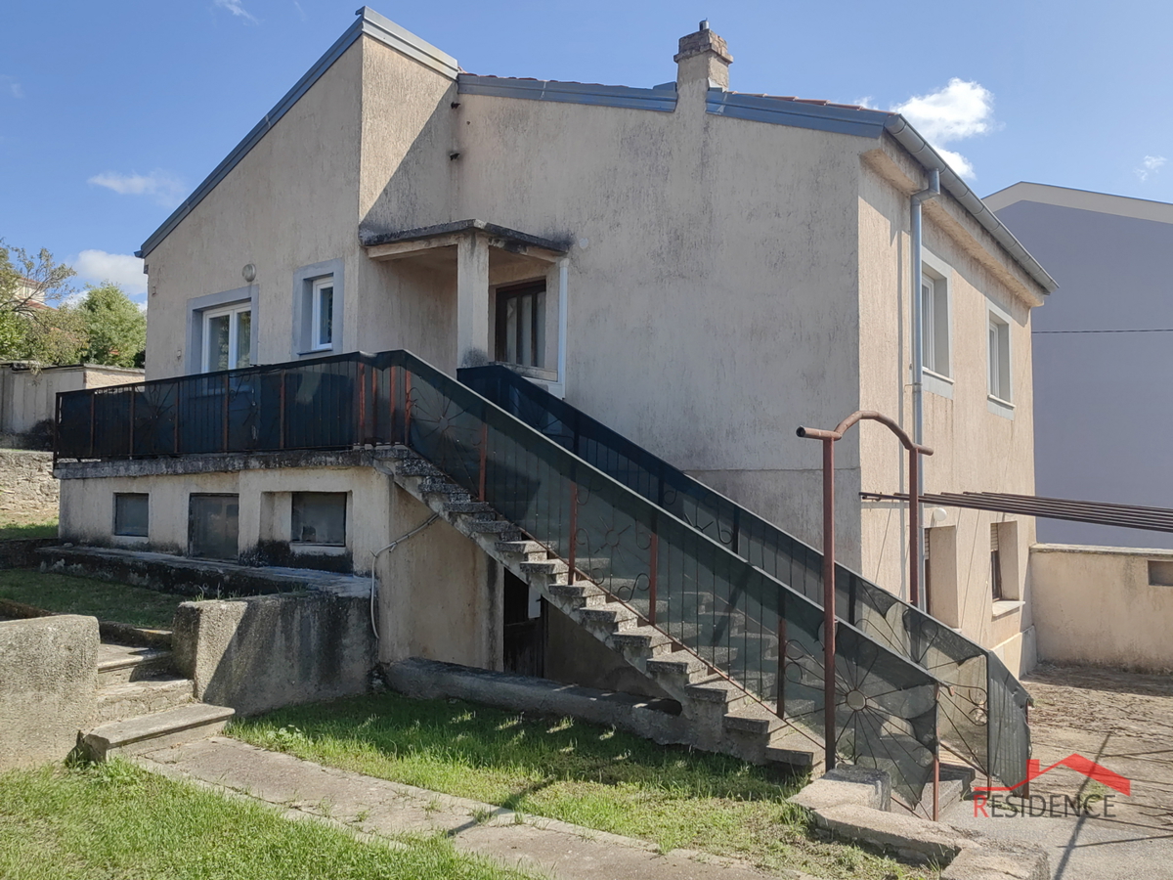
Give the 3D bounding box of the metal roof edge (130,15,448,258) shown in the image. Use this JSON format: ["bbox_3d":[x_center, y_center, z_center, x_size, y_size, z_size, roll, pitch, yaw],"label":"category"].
[{"bbox_3d":[-4.189,-3.916,12.966,4.928,2.341,1.637,-2,-3,36],"label":"metal roof edge"}]

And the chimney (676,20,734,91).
[{"bbox_3d":[1.322,-4.336,10.412,0.475,0.933,0.590,-2,-3,36],"label":"chimney"}]

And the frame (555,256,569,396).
[{"bbox_3d":[-0.306,-1.337,11.076,0.088,1.760,0.114,-2,-3,36],"label":"frame"}]

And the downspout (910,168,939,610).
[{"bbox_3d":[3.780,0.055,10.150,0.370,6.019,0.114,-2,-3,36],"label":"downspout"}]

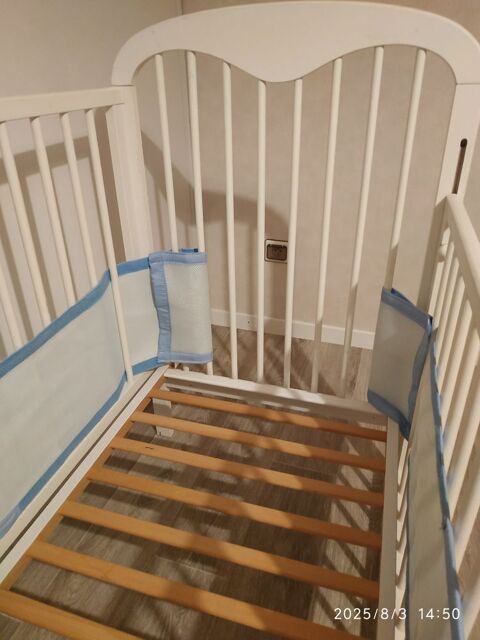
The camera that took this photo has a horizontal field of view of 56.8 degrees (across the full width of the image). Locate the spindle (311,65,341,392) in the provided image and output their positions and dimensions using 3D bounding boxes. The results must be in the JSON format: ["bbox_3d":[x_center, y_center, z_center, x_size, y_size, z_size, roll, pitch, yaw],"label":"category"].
[{"bbox_3d":[0.173,-0.131,0.915,0.015,0.703,0.015,7,28,16],"label":"spindle"}]

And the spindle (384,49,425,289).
[{"bbox_3d":[0.301,-0.120,0.877,0.015,0.714,0.015,7,28,16],"label":"spindle"}]

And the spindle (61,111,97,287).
[{"bbox_3d":[-0.281,-0.081,0.860,0.015,0.577,0.015,7,28,16],"label":"spindle"}]

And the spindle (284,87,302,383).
[{"bbox_3d":[0.110,-0.126,0.940,0.015,0.673,0.015,7,28,16],"label":"spindle"}]

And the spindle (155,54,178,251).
[{"bbox_3d":[-0.146,-0.177,1.001,0.015,0.718,0.015,7,28,16],"label":"spindle"}]

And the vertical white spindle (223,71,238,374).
[{"bbox_3d":[-0.018,-0.155,0.969,0.015,0.702,0.015,7,28,16],"label":"vertical white spindle"}]

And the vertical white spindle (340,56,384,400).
[{"bbox_3d":[0.237,-0.130,0.894,0.015,0.719,0.015,7,28,16],"label":"vertical white spindle"}]

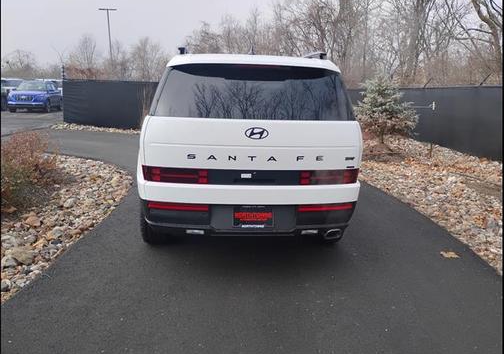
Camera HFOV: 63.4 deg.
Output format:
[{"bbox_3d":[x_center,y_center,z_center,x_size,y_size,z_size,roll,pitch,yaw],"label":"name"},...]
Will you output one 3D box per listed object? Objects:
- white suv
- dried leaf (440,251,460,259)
[{"bbox_3d":[-0.172,-0.509,5.334,1.900,1.760,4.830,1,12,-5],"label":"white suv"},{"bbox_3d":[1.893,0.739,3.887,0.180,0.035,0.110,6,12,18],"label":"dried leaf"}]

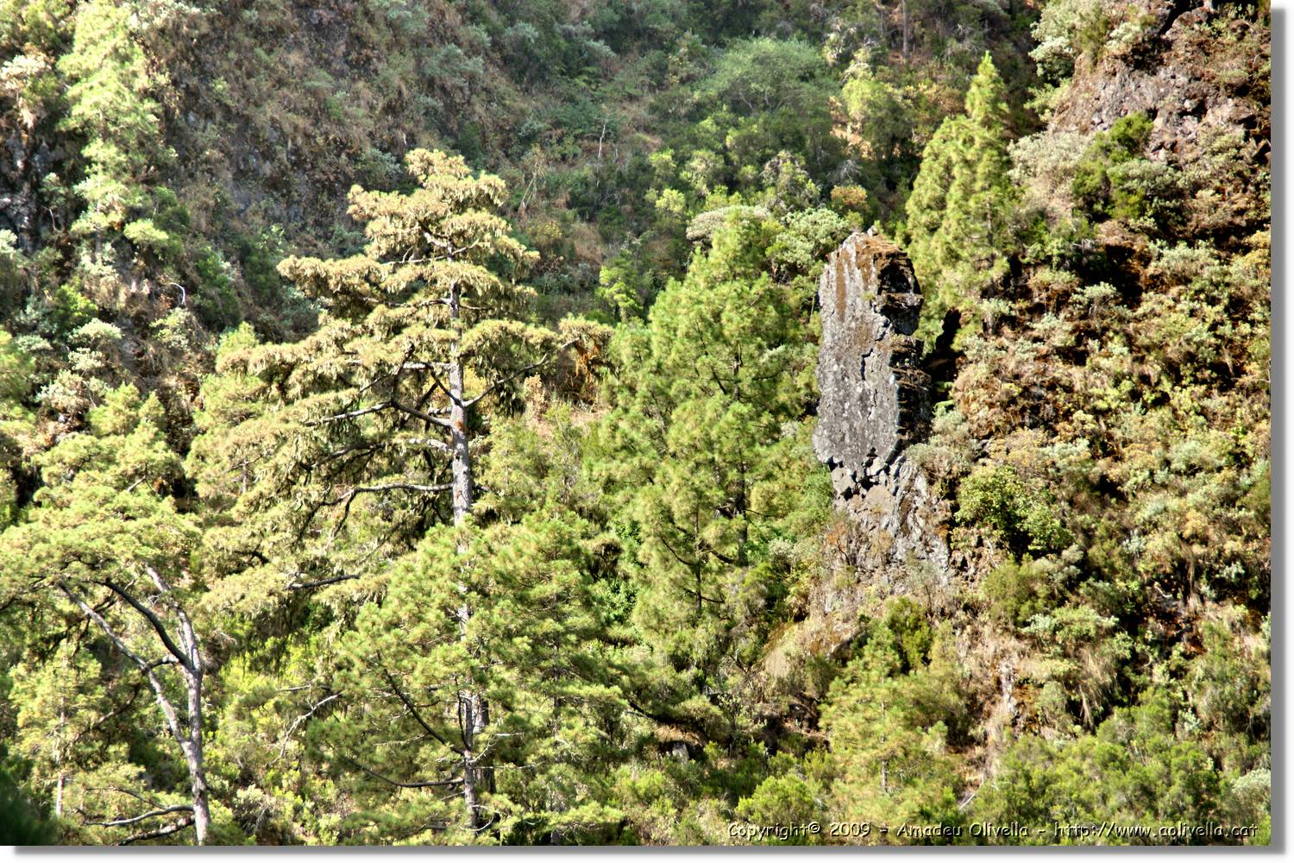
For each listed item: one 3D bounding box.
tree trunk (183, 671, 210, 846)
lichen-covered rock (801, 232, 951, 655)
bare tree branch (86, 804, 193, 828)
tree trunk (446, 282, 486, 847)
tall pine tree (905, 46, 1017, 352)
[{"bbox_3d":[-13.060,9.726,235.000,0.580,5.600,0.560,-4,0,0],"label":"tree trunk"},{"bbox_3d":[7.476,0.396,264.000,4.600,13.700,4.000,-1,0,20],"label":"lichen-covered rock"},{"bbox_3d":[-14.735,11.165,235.000,3.100,0.700,0.800,-1,0,0],"label":"bare tree branch"},{"bbox_3d":[-5.595,3.845,250.000,0.950,17.100,0.950,-2,0,0],"label":"tree trunk"},{"bbox_3d":[10.740,-7.994,278.000,3.800,10.100,3.700,-1,0,0],"label":"tall pine tree"}]

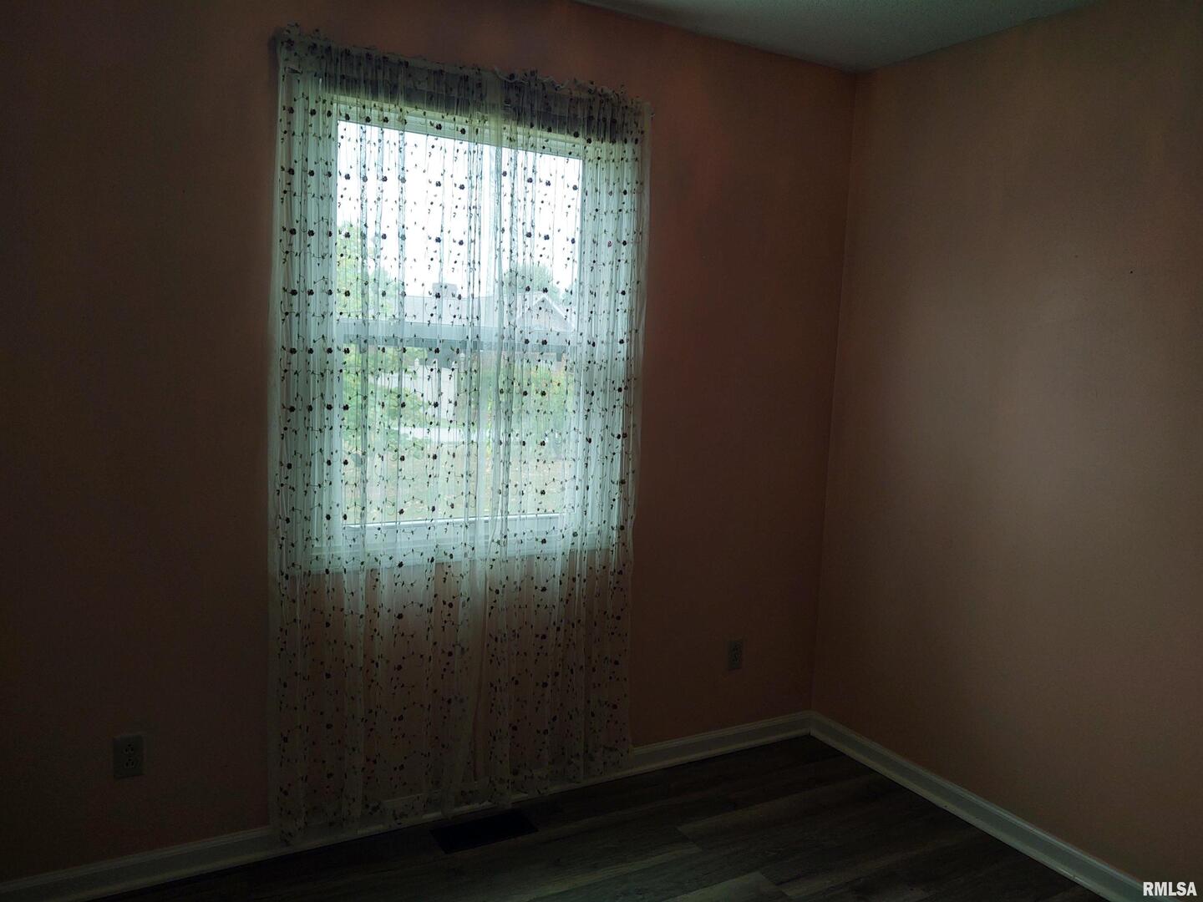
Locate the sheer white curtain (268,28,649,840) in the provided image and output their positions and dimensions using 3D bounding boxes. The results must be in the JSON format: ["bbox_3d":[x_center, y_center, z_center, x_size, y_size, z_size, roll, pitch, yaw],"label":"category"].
[{"bbox_3d":[-0.379,0.009,2.743,1.130,2.161,0.090,-2,8,-30],"label":"sheer white curtain"}]

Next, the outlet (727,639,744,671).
[{"bbox_3d":[0.486,0.742,3.408,0.071,0.115,0.009,-2,8,-30],"label":"outlet"}]

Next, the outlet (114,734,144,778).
[{"bbox_3d":[-1.225,0.792,2.432,0.071,0.115,0.009,-2,8,-30],"label":"outlet"}]

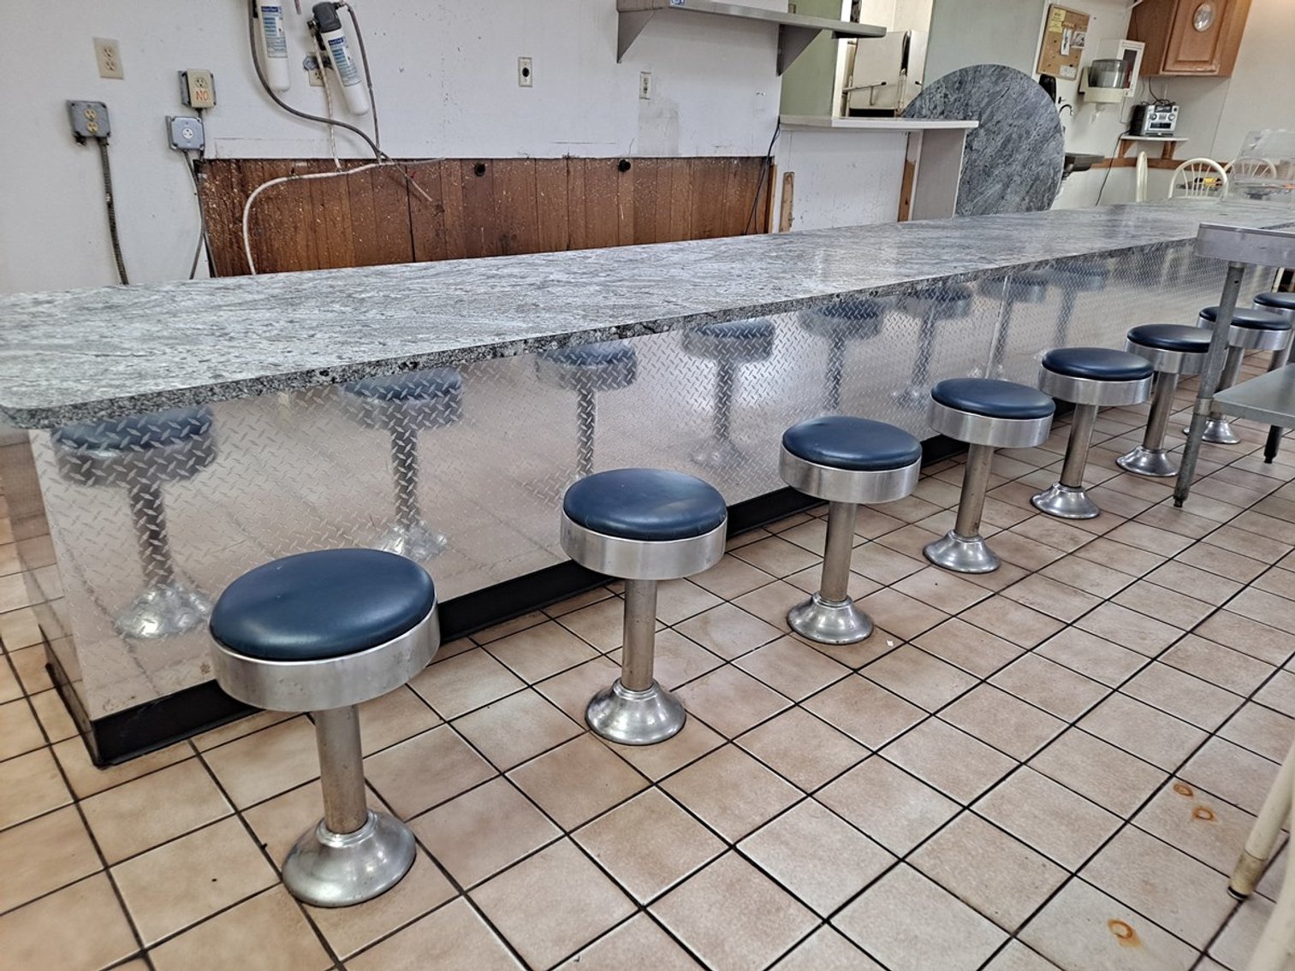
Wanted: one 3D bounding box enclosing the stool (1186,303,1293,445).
[{"bbox_3d":[2.384,-0.452,3.830,0.319,0.512,0.319,-16,28,-38],"label":"stool"}]

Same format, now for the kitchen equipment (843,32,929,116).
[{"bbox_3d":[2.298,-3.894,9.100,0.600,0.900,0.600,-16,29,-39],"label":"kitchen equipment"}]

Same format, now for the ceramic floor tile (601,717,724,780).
[{"bbox_3d":[0.024,0.512,1.895,0.199,0.009,0.199,-16,28,-38],"label":"ceramic floor tile"}]

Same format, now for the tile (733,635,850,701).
[{"bbox_3d":[0.342,0.435,2.205,0.201,0.010,0.201,-16,29,-38],"label":"tile"}]

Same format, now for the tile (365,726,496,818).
[{"bbox_3d":[-0.421,0.548,1.794,0.200,0.010,0.200,-16,29,-39],"label":"tile"}]

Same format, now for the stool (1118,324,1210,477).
[{"bbox_3d":[1.934,-0.317,3.502,0.326,0.524,0.326,-16,29,-38],"label":"stool"}]

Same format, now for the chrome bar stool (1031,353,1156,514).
[{"bbox_3d":[1.403,-0.161,3.021,0.320,0.503,0.320,-16,28,-38],"label":"chrome bar stool"}]

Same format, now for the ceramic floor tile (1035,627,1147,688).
[{"bbox_3d":[1.080,0.419,2.278,0.200,0.010,0.200,-16,29,-39],"label":"ceramic floor tile"}]

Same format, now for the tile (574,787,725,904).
[{"bbox_3d":[0.004,0.621,1.623,0.199,0.009,0.199,-16,28,-38],"label":"tile"}]

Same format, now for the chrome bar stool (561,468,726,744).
[{"bbox_3d":[-0.014,0.247,1.868,0.320,0.503,0.320,2,22,-1],"label":"chrome bar stool"}]

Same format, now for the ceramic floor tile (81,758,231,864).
[{"bbox_3d":[-0.870,0.576,1.662,0.197,0.010,0.197,-16,28,-38],"label":"ceramic floor tile"}]

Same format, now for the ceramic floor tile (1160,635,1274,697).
[{"bbox_3d":[1.379,0.438,2.265,0.200,0.010,0.200,-16,29,-39],"label":"ceramic floor tile"}]

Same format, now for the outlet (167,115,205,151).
[{"bbox_3d":[-1.575,-1.201,3.194,0.102,0.102,0.048,-16,28,-38],"label":"outlet"}]

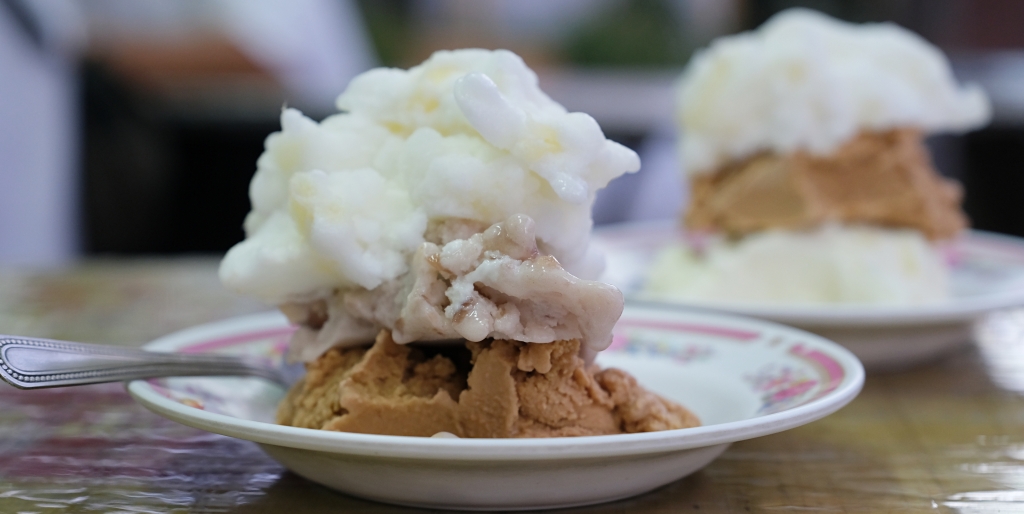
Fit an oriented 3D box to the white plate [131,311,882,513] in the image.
[{"bbox_3d":[-0.004,0.034,0.428,0.165,0.025,0.165,0,9,0],"label":"white plate"}]

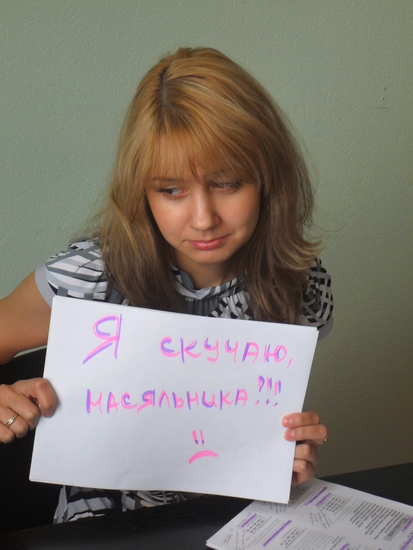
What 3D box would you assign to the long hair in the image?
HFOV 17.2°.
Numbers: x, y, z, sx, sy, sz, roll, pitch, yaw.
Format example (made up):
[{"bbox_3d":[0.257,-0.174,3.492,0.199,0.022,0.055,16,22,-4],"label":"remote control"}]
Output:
[{"bbox_3d":[0.002,-0.098,1.600,0.262,0.335,0.250,-5,22,-3],"label":"long hair"}]

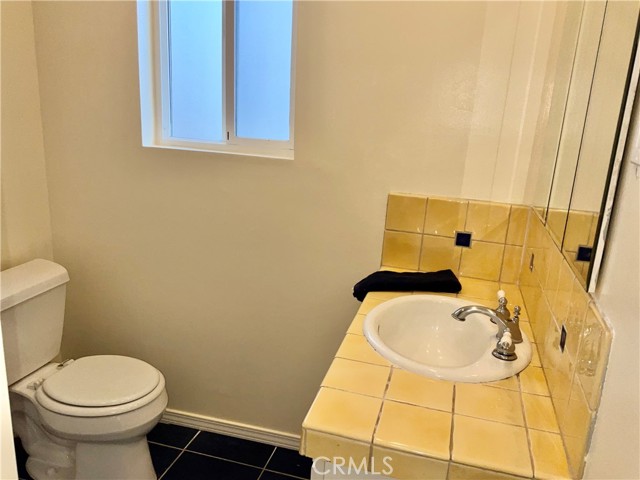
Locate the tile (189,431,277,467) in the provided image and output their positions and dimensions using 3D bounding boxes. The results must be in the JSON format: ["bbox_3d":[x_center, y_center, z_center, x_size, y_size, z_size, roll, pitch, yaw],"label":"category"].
[{"bbox_3d":[-0.379,0.894,2.278,0.357,0.010,0.140,7,16,13],"label":"tile"}]

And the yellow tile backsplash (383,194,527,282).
[{"bbox_3d":[0.472,-0.007,1.901,0.480,0.276,0.015,7,16,13],"label":"yellow tile backsplash"}]

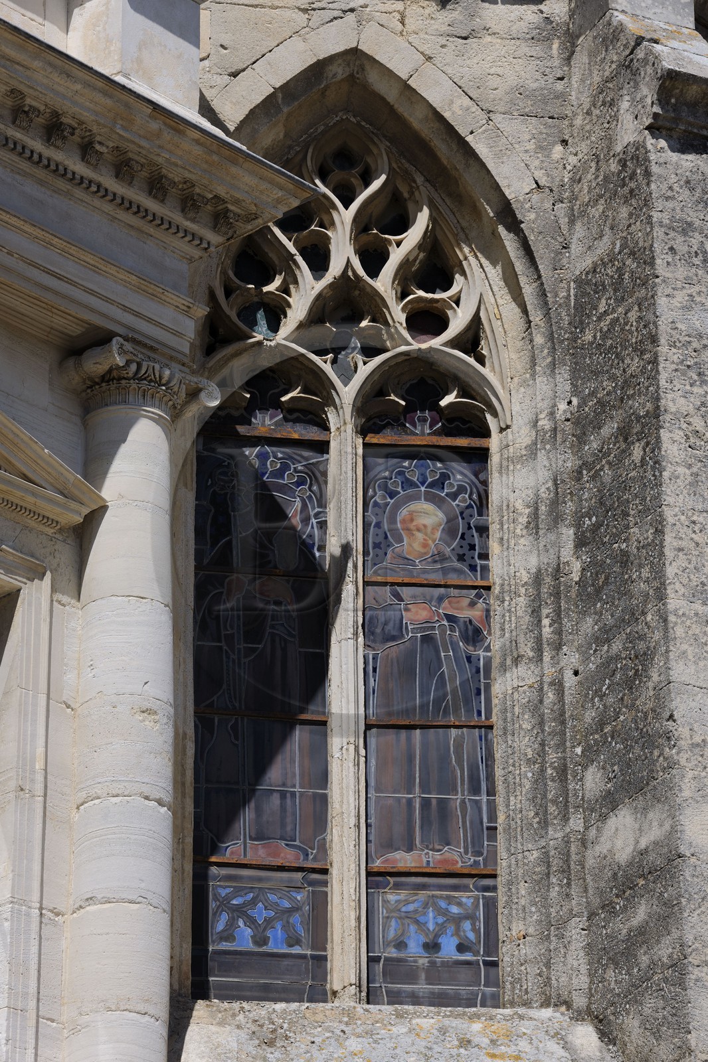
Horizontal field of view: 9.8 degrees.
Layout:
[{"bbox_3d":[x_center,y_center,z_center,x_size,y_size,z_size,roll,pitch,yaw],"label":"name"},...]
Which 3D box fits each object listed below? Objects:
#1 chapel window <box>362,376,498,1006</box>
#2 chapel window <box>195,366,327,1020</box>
[{"bbox_3d":[0.307,0.724,17.049,0.515,2.533,0.080,3,-23,-7],"label":"chapel window"},{"bbox_3d":[-0.381,0.607,16.996,0.545,2.708,0.100,3,-23,-7],"label":"chapel window"}]

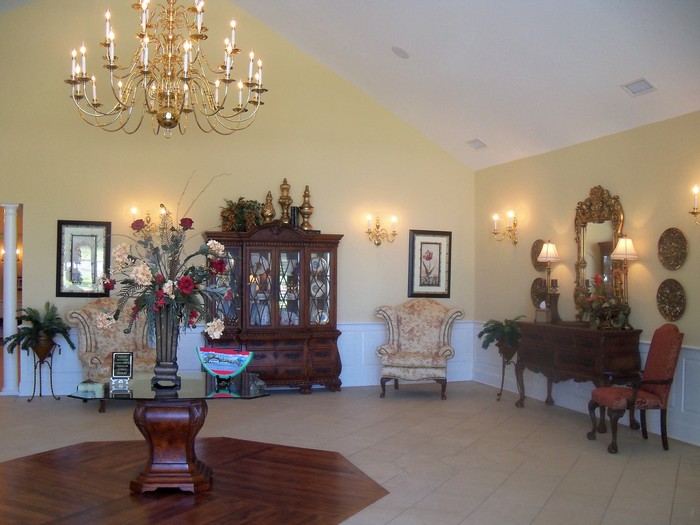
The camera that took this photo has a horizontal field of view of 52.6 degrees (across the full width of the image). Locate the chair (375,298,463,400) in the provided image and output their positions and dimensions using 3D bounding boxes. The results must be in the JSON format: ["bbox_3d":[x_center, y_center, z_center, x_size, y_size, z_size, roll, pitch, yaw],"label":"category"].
[{"bbox_3d":[0.894,1.052,8.928,1.060,1.200,0.870,1,-1,11],"label":"chair"}]

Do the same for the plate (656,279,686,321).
[{"bbox_3d":[2.968,0.349,6.541,0.040,0.390,0.375,1,-1,-19],"label":"plate"}]

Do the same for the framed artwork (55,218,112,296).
[{"bbox_3d":[-3.145,-0.036,8.374,0.600,0.900,0.040,1,-1,-19],"label":"framed artwork"}]

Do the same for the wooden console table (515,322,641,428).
[{"bbox_3d":[2.321,1.136,7.386,0.514,0.945,1.529,1,-2,-18],"label":"wooden console table"}]

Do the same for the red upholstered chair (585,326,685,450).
[{"bbox_3d":[2.536,1.083,6.295,0.710,1.080,0.620,1,-1,-4],"label":"red upholstered chair"}]

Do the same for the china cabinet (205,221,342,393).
[{"bbox_3d":[-0.959,0.553,8.840,1.714,2.134,0.459,1,-2,-18],"label":"china cabinet"}]

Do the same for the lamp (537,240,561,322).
[{"bbox_3d":[2.233,0.218,7.941,0.261,0.919,0.261,1,-2,-18],"label":"lamp"}]

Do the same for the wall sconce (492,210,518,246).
[{"bbox_3d":[2.011,-0.422,8.991,0.202,0.431,0.436,1,-2,-18],"label":"wall sconce"}]

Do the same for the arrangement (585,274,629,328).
[{"bbox_3d":[2.534,0.385,6.991,0.400,0.530,0.430,1,-1,-19],"label":"arrangement"}]

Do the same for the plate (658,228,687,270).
[{"bbox_3d":[2.915,-0.122,6.412,0.039,0.384,0.378,1,-2,-18],"label":"plate"}]

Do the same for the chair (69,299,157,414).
[{"bbox_3d":[-2.545,0.994,7.935,1.001,1.176,0.820,2,-2,-42],"label":"chair"}]

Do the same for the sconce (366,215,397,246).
[{"bbox_3d":[0.405,-0.420,9.449,0.445,0.410,0.202,1,-2,-18],"label":"sconce"}]

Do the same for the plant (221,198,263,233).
[{"bbox_3d":[-1.331,-0.581,8.748,0.531,0.456,0.403,1,-2,-18],"label":"plant"}]

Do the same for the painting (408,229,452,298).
[{"bbox_3d":[1.119,0.029,9.828,0.640,0.930,0.040,1,-1,-19],"label":"painting"}]

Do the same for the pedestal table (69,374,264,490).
[{"bbox_3d":[-1.200,1.207,5.020,1.280,0.686,1.230,1,-1,-6],"label":"pedestal table"}]

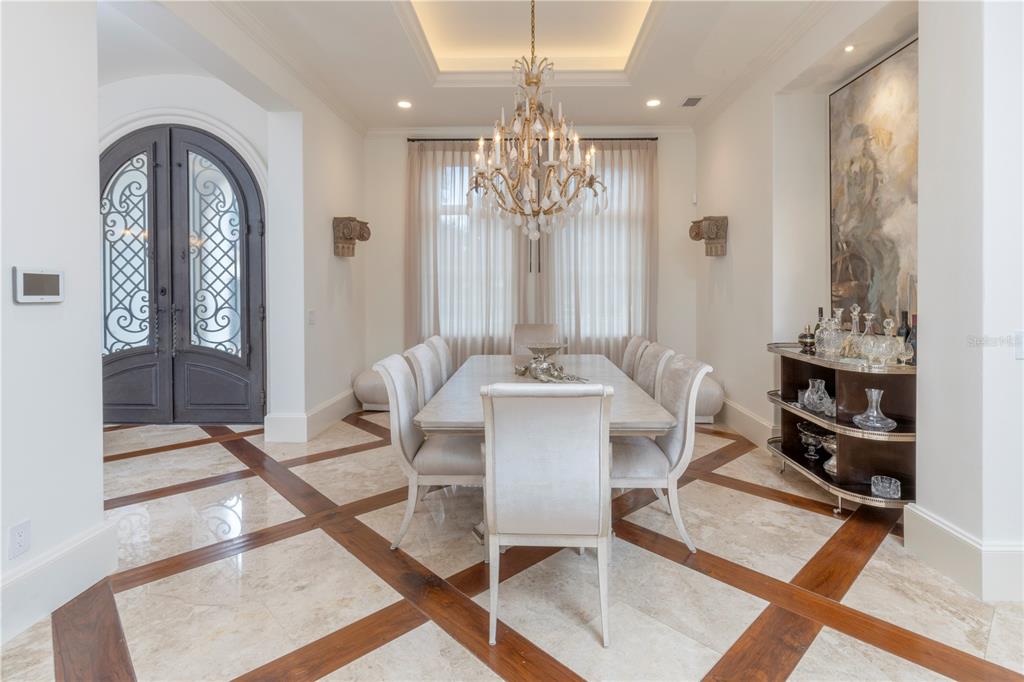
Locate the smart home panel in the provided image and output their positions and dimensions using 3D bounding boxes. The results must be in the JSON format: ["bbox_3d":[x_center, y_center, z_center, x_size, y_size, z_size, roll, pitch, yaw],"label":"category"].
[{"bbox_3d":[-1.940,-0.226,1.870,0.024,0.136,0.180,0,5,2],"label":"smart home panel"}]

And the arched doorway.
[{"bbox_3d":[-3.522,-0.693,4.705,1.924,3.093,0.169,0,3,3],"label":"arched doorway"}]

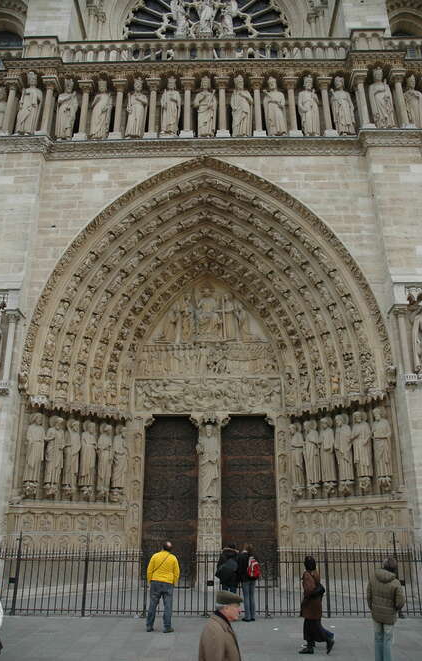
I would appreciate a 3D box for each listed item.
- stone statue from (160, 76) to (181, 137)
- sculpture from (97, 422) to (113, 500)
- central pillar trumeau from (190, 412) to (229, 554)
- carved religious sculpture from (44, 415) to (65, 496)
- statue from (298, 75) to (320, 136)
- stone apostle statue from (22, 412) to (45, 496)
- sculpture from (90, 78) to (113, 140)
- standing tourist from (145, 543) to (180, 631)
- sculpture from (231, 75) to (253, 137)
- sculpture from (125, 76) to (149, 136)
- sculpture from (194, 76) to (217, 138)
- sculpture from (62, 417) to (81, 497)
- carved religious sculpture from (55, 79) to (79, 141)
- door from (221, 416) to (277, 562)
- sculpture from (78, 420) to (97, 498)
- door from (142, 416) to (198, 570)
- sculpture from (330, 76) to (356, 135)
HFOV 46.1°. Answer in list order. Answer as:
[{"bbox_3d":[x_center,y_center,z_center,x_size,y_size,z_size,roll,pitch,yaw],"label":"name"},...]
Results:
[{"bbox_3d":[-1.733,-9.569,21.202,0.918,3.432,0.765,0,-21,1],"label":"stone statue"},{"bbox_3d":[-3.981,4.892,18.712,0.632,2.752,0.561,15,-25,-35],"label":"sculpture"},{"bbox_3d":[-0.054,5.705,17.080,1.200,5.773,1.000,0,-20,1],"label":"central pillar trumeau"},{"bbox_3d":[-5.055,4.039,16.015,0.620,2.518,0.580,12,-23,-29],"label":"carved religious sculpture"},{"bbox_3d":[3.940,-9.045,20.007,0.850,3.255,0.700,0,-20,1],"label":"statue"},{"bbox_3d":[-6.016,4.181,16.808,0.632,2.814,0.561,12,-24,-30],"label":"stone apostle statue"},{"bbox_3d":[-4.733,-9.470,21.222,0.918,3.375,0.765,0,-21,1],"label":"sculpture"},{"bbox_3d":[-1.054,5.554,10.778,0.680,1.797,0.400,0,-20,1],"label":"standing tourist"},{"bbox_3d":[1.345,-9.589,21.150,0.969,3.479,0.765,0,-21,1],"label":"sculpture"},{"bbox_3d":[-3.191,-9.539,21.218,0.938,3.477,0.765,0,-21,1],"label":"sculpture"},{"bbox_3d":[-0.235,-9.567,21.172,1.071,3.454,0.765,0,-21,1],"label":"sculpture"},{"bbox_3d":[-4.638,4.192,16.484,0.580,2.525,0.560,13,-23,-32],"label":"sculpture"},{"bbox_3d":[-5.846,-8.995,20.167,0.900,3.225,0.700,0,-20,1],"label":"carved religious sculpture"},{"bbox_3d":[1.359,5.873,17.419,1.930,5.701,0.200,0,-20,1],"label":"door"},{"bbox_3d":[-4.533,4.683,18.202,0.632,2.753,0.561,14,-25,-32],"label":"sculpture"},{"bbox_3d":[-1.531,6.243,18.934,2.076,6.009,0.200,0,-21,1],"label":"door"},{"bbox_3d":[5.306,-9.015,19.971,0.930,3.069,0.700,0,-20,1],"label":"sculpture"}]

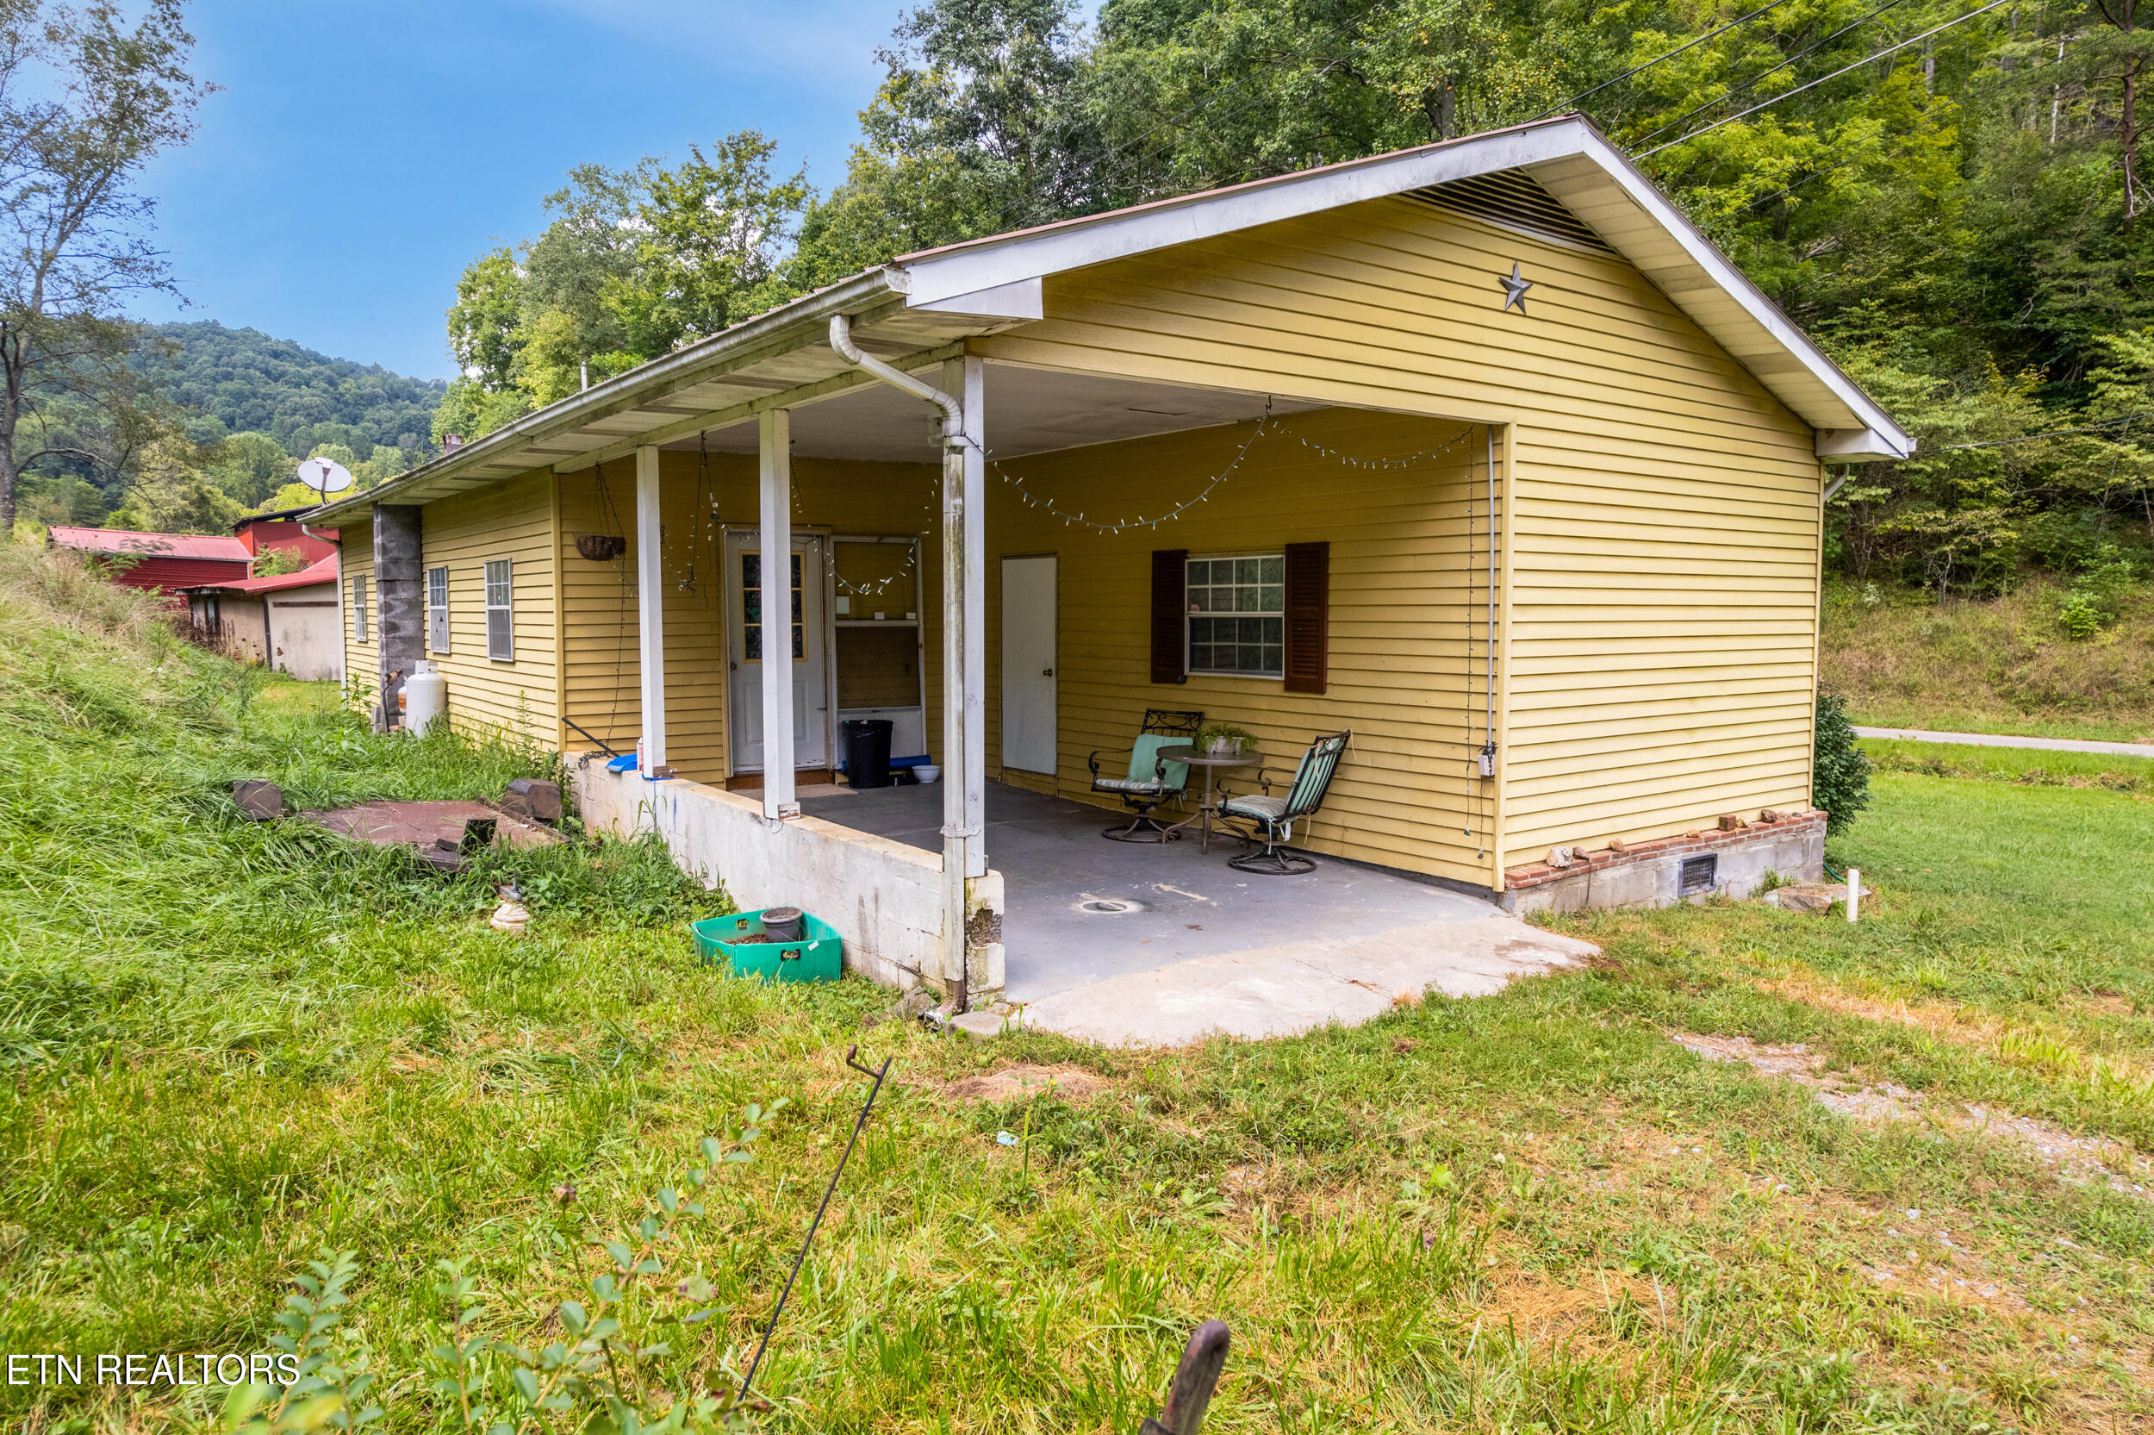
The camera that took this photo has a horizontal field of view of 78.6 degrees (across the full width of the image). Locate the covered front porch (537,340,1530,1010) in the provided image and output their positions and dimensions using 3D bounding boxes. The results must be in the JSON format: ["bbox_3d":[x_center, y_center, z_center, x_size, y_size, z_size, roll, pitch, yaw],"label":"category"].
[{"bbox_3d":[-0.755,-0.424,8.846,3.660,2.750,5.920,-3,6,-36],"label":"covered front porch"}]

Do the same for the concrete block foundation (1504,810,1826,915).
[{"bbox_3d":[3.956,1.012,8.786,3.770,0.460,0.300,-3,6,-35],"label":"concrete block foundation"}]

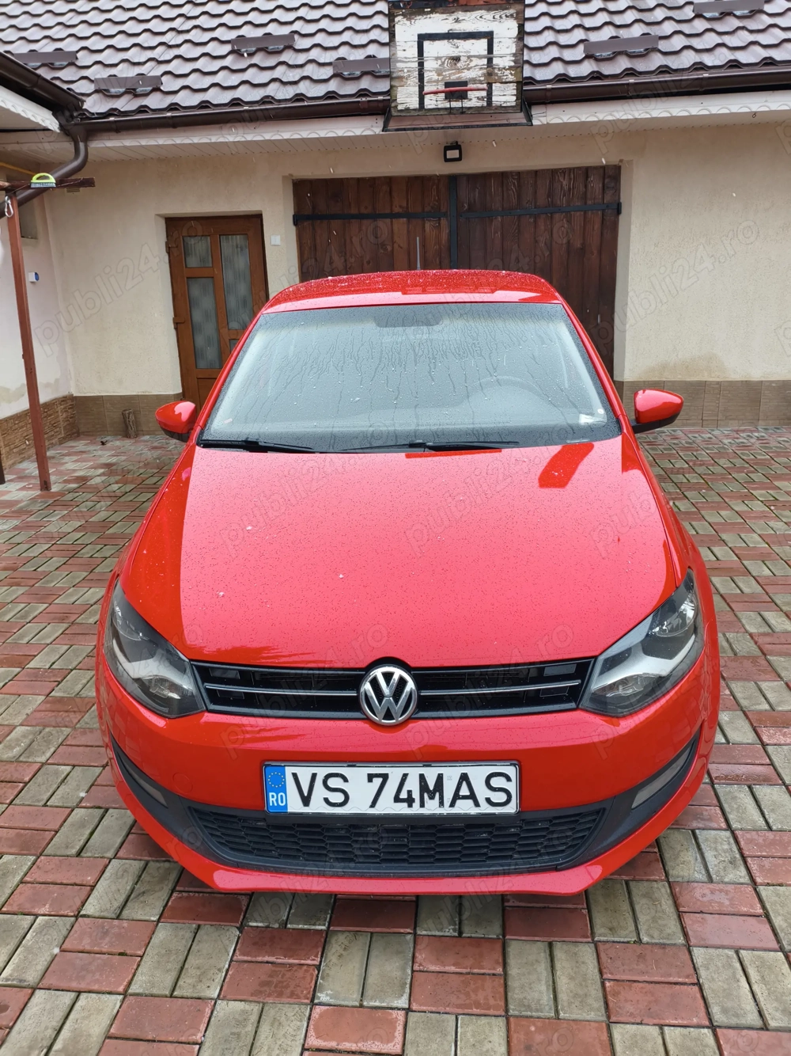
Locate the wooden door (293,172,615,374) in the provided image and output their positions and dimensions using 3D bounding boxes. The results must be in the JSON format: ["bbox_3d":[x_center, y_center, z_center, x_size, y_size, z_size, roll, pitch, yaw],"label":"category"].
[{"bbox_3d":[0.548,-2.018,7.136,2.815,2.167,0.100,0,16,6],"label":"wooden door"}]

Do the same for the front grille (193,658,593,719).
[{"bbox_3d":[-0.013,0.319,1.649,0.860,0.115,0.120,-1,16,4],"label":"front grille"}]

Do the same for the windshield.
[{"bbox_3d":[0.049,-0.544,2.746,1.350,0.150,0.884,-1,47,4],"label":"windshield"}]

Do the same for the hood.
[{"bbox_3d":[0.010,0.011,2.058,1.380,0.285,1.030,-1,16,4],"label":"hood"}]

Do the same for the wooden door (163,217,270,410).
[{"bbox_3d":[-1.595,-1.876,7.381,0.898,1.913,0.100,0,16,6],"label":"wooden door"}]

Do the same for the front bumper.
[{"bbox_3d":[0.006,0.484,1.875,1.660,0.480,0.550,-1,16,4],"label":"front bumper"}]

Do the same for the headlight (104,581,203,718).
[{"bbox_3d":[-0.571,0.259,1.861,0.350,0.195,0.420,-1,16,4],"label":"headlight"}]

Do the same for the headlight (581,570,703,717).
[{"bbox_3d":[0.566,0.237,1.780,0.350,0.195,0.420,-1,16,4],"label":"headlight"}]

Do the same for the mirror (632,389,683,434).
[{"bbox_3d":[0.931,-0.429,2.818,0.185,0.150,0.130,-1,16,4],"label":"mirror"}]

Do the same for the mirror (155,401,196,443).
[{"bbox_3d":[-0.810,-0.401,2.941,0.185,0.150,0.130,-1,16,4],"label":"mirror"}]

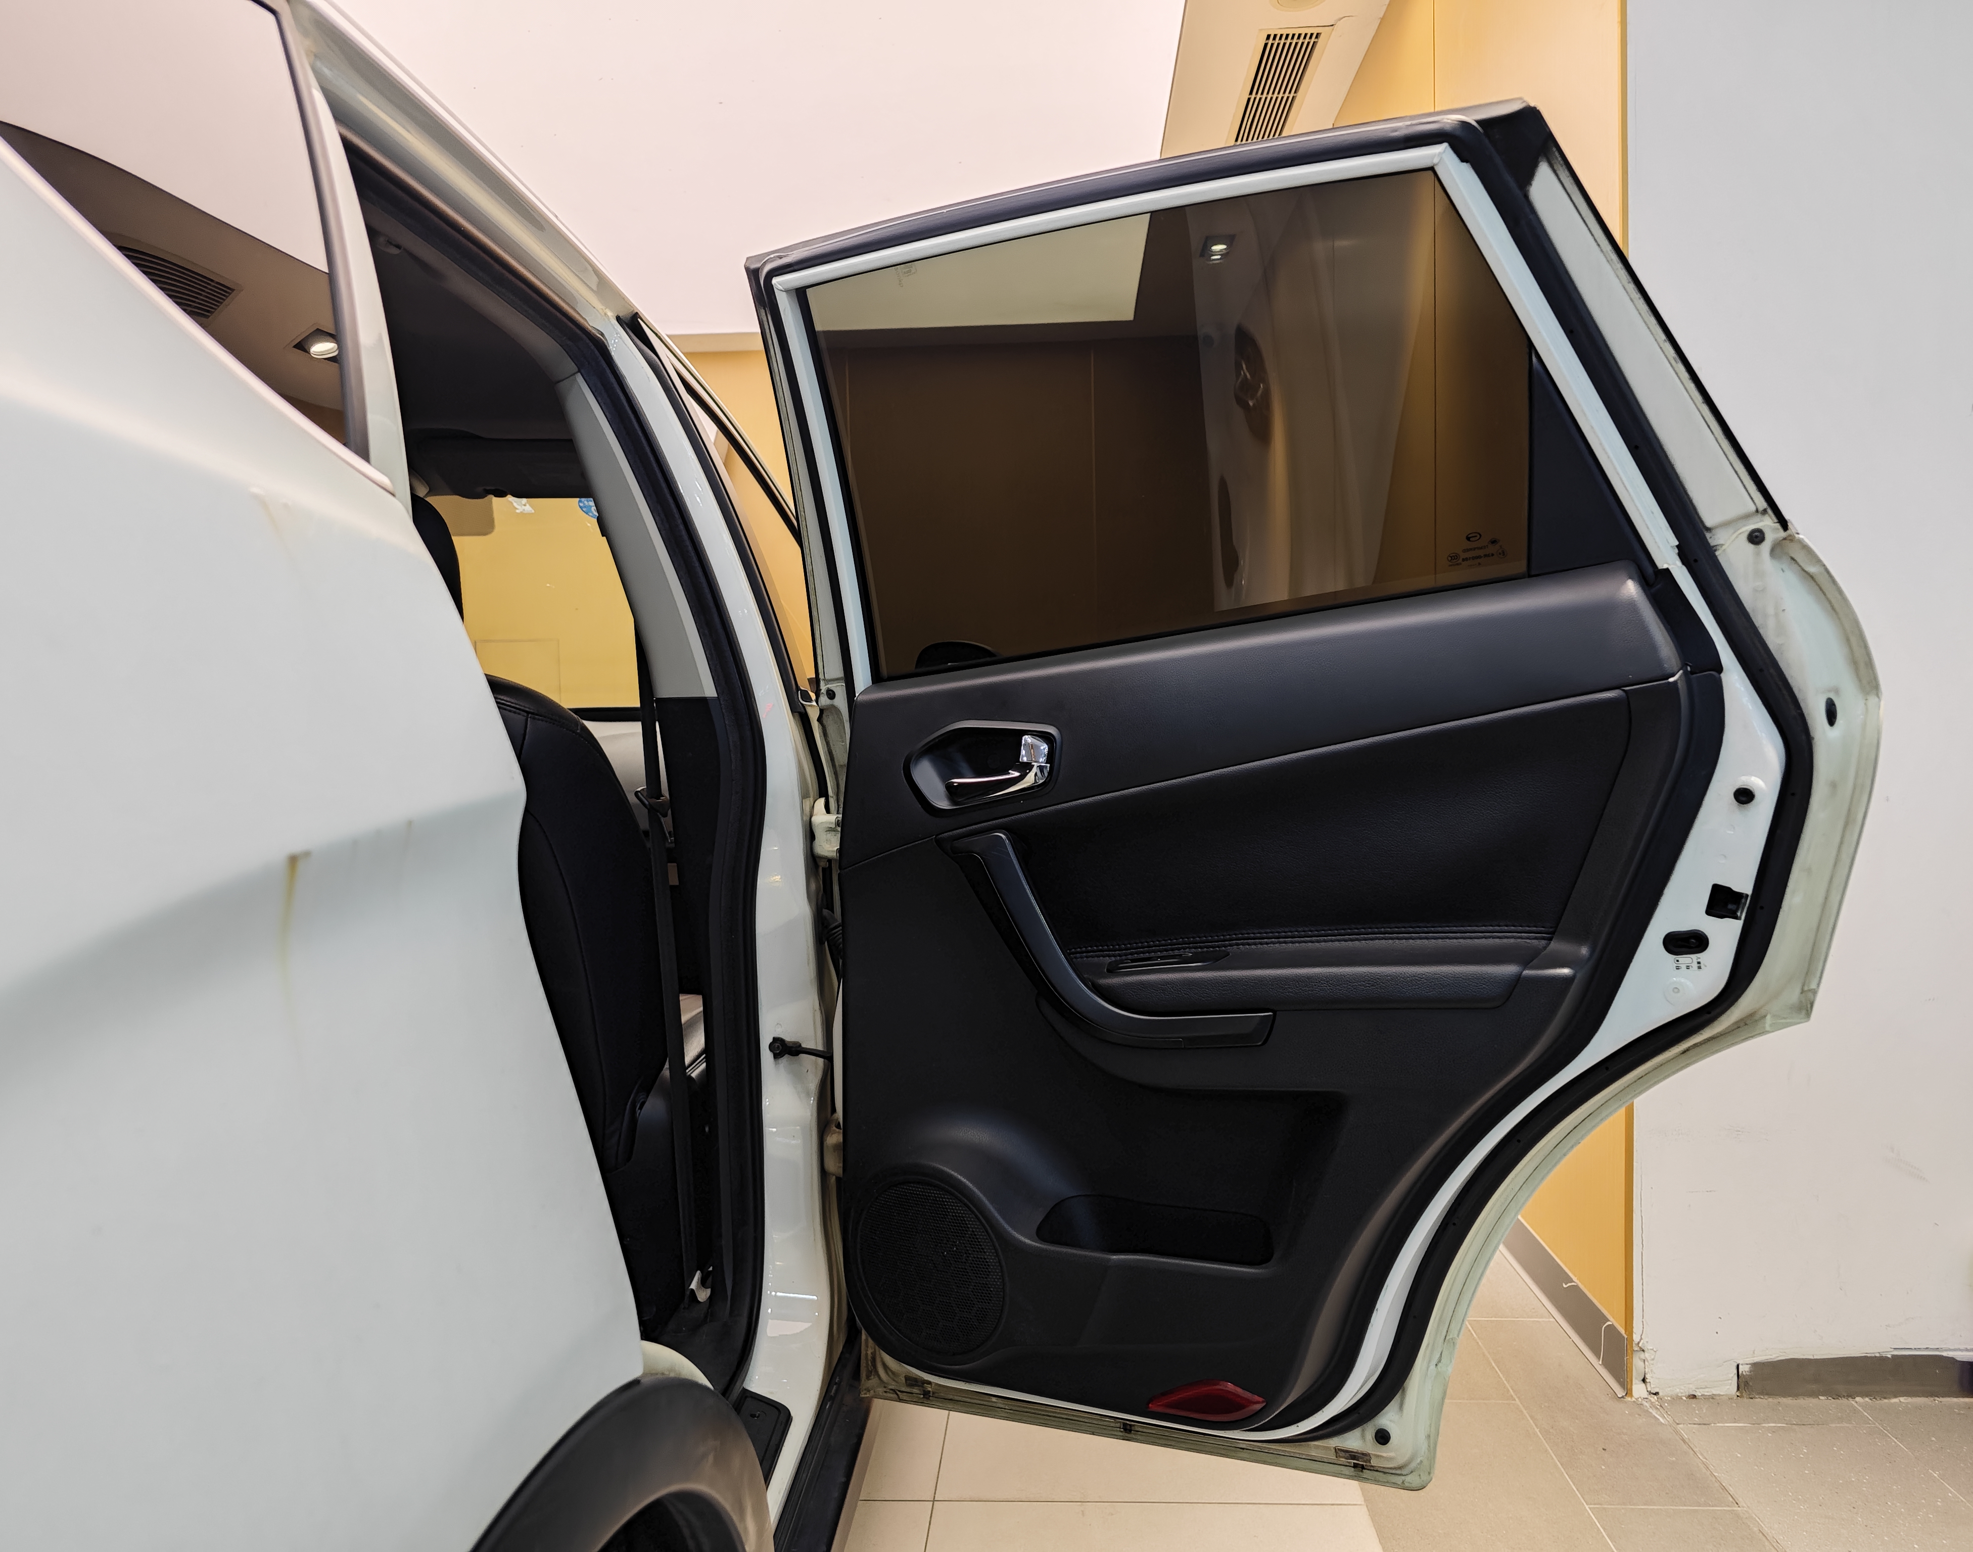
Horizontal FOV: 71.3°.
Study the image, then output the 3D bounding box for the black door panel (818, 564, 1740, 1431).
[{"bbox_3d":[0.209,0.218,1.219,0.793,0.772,0.115,0,3,23],"label":"black door panel"}]

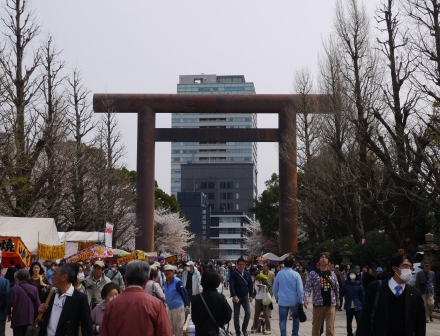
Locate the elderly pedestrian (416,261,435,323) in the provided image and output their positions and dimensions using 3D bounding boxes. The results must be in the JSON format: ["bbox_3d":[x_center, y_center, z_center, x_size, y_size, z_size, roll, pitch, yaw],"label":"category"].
[{"bbox_3d":[5.549,3.346,20.948,0.500,1.660,0.360,-1,-7,8],"label":"elderly pedestrian"}]

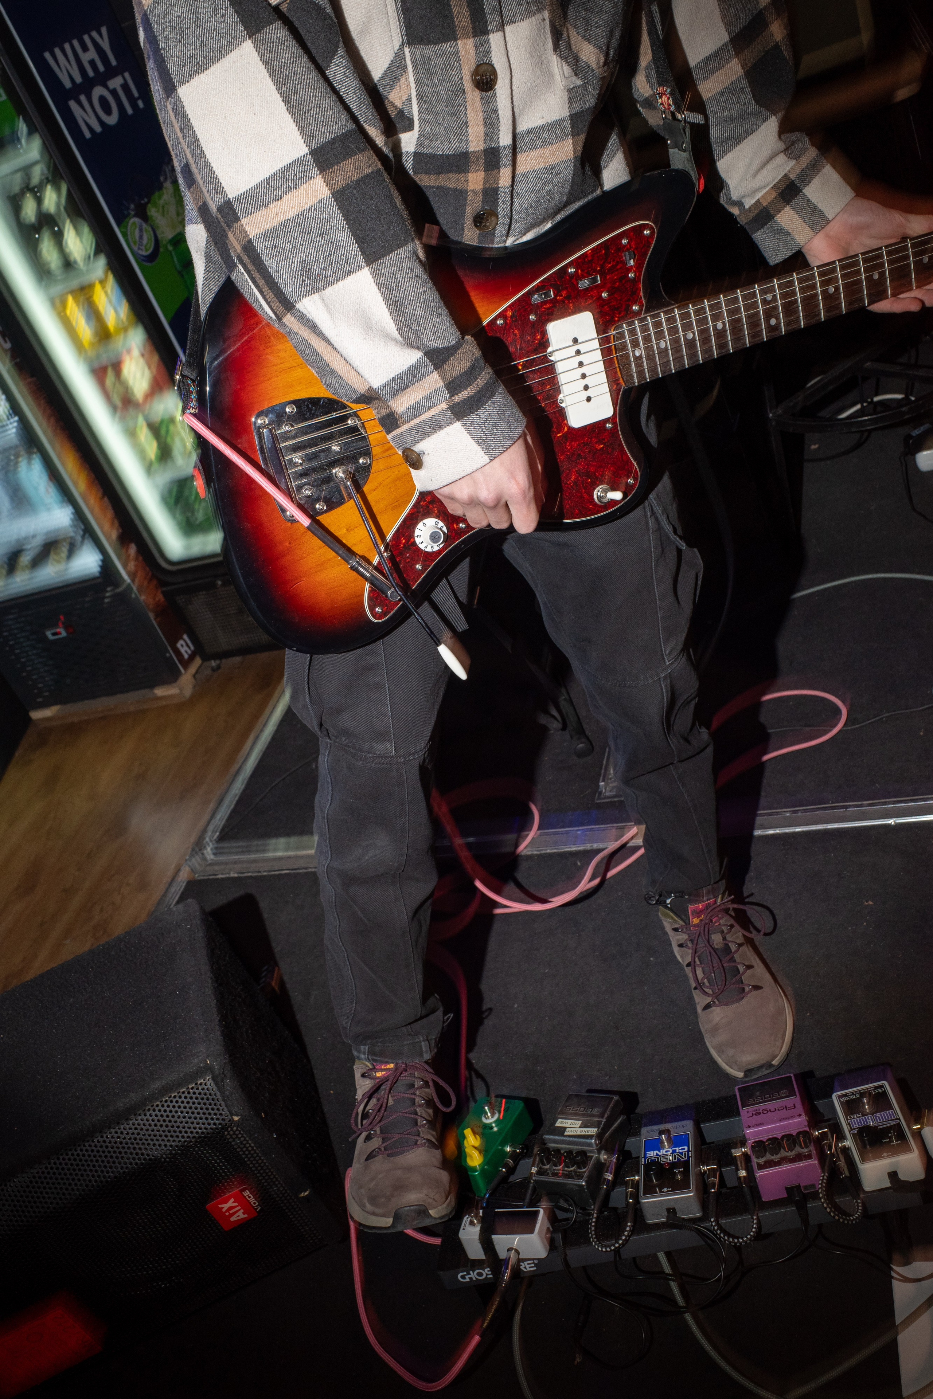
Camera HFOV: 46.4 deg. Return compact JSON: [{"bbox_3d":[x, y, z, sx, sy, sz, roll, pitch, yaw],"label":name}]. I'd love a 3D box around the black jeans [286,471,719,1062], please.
[{"bbox_3d":[0.007,0.035,1.334,0.570,0.910,0.300,-17,27,-6],"label":"black jeans"}]

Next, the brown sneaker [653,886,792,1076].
[{"bbox_3d":[0.338,0.355,1.457,0.122,0.115,0.305,-23,28,3],"label":"brown sneaker"}]

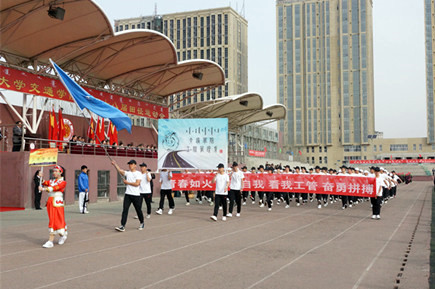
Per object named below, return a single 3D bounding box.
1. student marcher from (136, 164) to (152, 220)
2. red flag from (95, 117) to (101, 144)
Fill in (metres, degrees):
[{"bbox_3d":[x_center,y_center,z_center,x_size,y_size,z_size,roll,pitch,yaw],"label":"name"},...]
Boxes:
[{"bbox_3d":[-2.475,1.535,15.750,0.520,1.820,0.650,-2,-4,24],"label":"student marcher"},{"bbox_3d":[-7.266,-0.817,28.500,0.350,1.800,0.500,-2,-4,24],"label":"red flag"}]

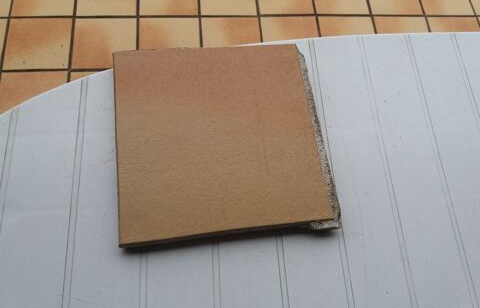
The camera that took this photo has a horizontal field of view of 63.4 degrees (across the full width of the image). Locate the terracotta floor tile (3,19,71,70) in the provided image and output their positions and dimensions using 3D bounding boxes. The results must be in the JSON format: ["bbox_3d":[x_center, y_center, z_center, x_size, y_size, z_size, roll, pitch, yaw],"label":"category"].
[{"bbox_3d":[-0.653,-0.358,1.267,0.200,0.010,0.200,-3,68,-6],"label":"terracotta floor tile"}]

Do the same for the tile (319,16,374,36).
[{"bbox_3d":[0.390,-0.403,1.385,0.200,0.010,0.200,-3,68,-6],"label":"tile"}]

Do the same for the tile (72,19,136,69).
[{"bbox_3d":[-0.444,-0.367,1.291,0.200,0.010,0.200,-3,68,-6],"label":"tile"}]

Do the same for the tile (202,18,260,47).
[{"bbox_3d":[-0.027,-0.385,1.338,0.200,0.010,0.200,-3,68,-6],"label":"tile"}]

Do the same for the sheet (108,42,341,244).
[{"bbox_3d":[-0.018,-0.018,0.400,0.209,0.018,0.202,-5,70,-9],"label":"sheet"}]

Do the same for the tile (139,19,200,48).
[{"bbox_3d":[-0.236,-0.376,1.314,0.200,0.010,0.200,-3,68,-6],"label":"tile"}]

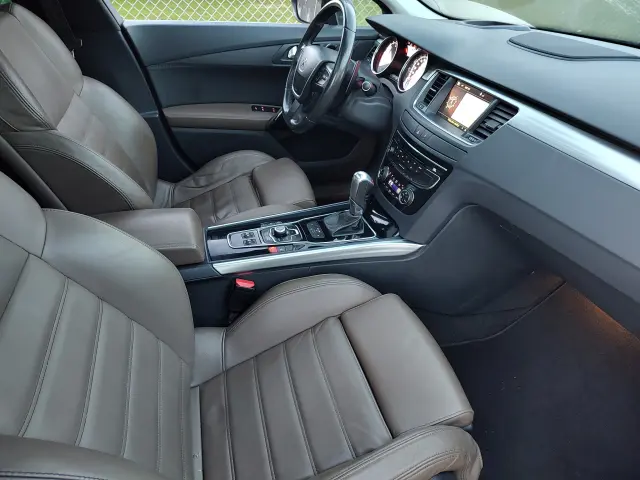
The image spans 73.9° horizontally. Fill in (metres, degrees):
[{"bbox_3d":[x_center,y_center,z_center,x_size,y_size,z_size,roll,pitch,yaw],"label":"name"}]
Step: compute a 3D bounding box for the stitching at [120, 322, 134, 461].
[{"bbox_3d":[-0.317,0.232,0.706,0.012,0.014,0.268,-30,38,4],"label":"stitching"}]

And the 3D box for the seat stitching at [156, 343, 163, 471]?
[{"bbox_3d":[-0.285,0.280,0.759,0.012,0.014,0.276,-30,38,4],"label":"seat stitching"}]

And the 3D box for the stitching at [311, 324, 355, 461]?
[{"bbox_3d":[0.017,0.243,0.715,0.013,0.014,0.255,-24,39,-3],"label":"stitching"}]

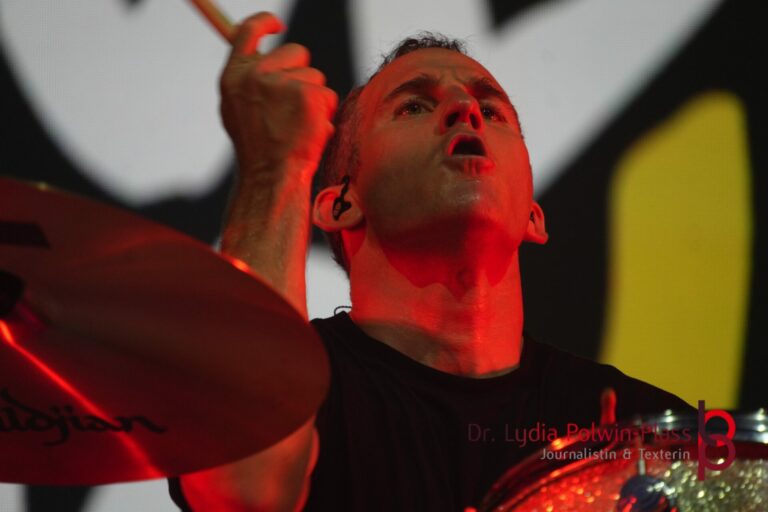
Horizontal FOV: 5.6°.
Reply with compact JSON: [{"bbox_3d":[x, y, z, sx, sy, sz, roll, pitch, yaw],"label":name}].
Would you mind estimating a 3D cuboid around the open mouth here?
[{"bbox_3d":[0.063,-0.083,5.880,0.030,0.018,0.011,3,-46,-10],"label":"open mouth"}]

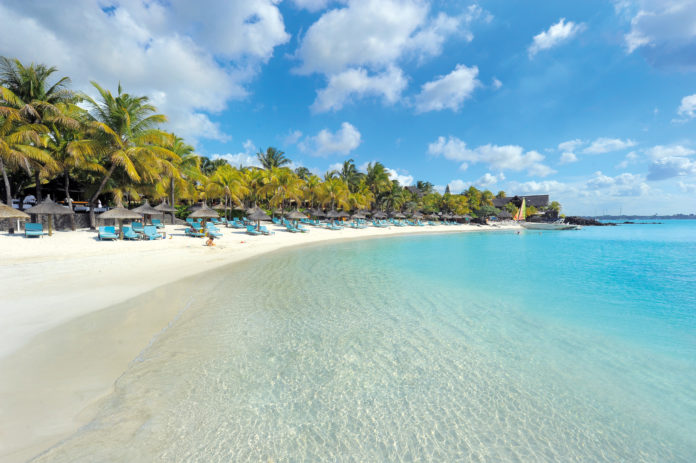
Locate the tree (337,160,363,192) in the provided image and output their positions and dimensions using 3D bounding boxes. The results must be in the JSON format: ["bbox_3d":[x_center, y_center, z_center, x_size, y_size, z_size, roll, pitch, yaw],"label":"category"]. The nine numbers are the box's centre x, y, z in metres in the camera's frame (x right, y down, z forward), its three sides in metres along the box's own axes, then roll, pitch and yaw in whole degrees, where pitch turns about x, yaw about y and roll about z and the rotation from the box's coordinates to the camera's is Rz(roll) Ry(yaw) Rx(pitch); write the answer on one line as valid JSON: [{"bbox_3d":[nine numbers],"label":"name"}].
[{"bbox_3d":[0.316,-8.323,57.000,5.600,13.600,5.600,0,3,0],"label":"tree"}]

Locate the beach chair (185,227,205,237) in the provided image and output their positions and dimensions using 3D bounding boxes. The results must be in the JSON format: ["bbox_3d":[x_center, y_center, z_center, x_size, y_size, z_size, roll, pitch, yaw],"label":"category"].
[{"bbox_3d":[-12.711,0.066,22.400,1.850,0.800,0.750,1,3,27],"label":"beach chair"}]

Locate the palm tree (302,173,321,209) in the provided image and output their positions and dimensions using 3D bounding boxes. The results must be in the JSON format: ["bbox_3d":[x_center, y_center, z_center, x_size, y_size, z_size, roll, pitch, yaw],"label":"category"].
[{"bbox_3d":[-6.921,-7.113,52.000,4.300,8.500,4.300,0,3,0],"label":"palm tree"}]

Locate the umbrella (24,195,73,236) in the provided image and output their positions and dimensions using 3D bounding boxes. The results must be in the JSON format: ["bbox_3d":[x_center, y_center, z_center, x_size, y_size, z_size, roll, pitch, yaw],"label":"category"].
[{"bbox_3d":[-21.002,-1.124,19.000,2.300,2.900,2.300,0,3,0],"label":"umbrella"}]

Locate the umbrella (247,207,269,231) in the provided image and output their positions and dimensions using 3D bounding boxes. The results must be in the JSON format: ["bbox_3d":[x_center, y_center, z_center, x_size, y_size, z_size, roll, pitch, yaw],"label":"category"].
[{"bbox_3d":[-9.640,-1.419,29.300,2.450,2.750,2.450,3,4,45],"label":"umbrella"}]

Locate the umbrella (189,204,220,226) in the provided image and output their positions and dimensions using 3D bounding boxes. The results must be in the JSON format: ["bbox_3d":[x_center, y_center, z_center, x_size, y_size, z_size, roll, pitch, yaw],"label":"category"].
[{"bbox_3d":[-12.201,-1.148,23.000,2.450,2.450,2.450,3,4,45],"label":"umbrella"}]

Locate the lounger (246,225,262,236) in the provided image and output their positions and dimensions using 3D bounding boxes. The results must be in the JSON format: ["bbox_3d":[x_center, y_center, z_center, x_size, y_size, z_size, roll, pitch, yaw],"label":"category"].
[{"bbox_3d":[-9.506,-0.102,27.500,1.900,0.920,0.750,3,4,45],"label":"lounger"}]

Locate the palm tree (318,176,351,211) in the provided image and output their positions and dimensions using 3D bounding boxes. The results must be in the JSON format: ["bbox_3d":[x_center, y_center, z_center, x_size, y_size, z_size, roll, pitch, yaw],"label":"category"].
[{"bbox_3d":[-2.346,-5.126,47.000,5.900,8.600,5.900,0,3,0],"label":"palm tree"}]

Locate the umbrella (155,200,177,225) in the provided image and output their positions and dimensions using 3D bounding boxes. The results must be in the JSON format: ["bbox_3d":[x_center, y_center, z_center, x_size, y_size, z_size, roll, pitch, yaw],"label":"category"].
[{"bbox_3d":[-19.544,-1.983,29.000,2.350,2.950,2.350,3,4,45],"label":"umbrella"}]

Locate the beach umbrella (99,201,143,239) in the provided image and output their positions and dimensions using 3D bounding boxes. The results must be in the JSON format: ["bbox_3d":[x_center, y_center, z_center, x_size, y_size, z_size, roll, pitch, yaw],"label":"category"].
[{"bbox_3d":[-16.280,-0.825,19.400,2.500,2.800,2.500,3,4,45],"label":"beach umbrella"}]

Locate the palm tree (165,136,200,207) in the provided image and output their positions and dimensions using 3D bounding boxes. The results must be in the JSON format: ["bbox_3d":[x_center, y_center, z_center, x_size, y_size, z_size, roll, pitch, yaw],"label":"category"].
[{"bbox_3d":[-19.139,-6.017,31.000,5.200,9.900,5.200,0,3,0],"label":"palm tree"}]

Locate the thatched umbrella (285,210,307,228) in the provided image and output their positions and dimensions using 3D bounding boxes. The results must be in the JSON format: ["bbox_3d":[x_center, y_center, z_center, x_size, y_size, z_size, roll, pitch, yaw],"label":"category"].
[{"bbox_3d":[-6.378,-1.486,33.500,2.400,2.600,2.400,0,3,0],"label":"thatched umbrella"}]

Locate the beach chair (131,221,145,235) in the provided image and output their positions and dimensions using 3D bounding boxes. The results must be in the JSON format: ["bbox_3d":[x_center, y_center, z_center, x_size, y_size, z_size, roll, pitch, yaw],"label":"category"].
[{"bbox_3d":[-17.390,-0.306,22.400,0.750,0.950,1.750,-2,3,-42],"label":"beach chair"}]

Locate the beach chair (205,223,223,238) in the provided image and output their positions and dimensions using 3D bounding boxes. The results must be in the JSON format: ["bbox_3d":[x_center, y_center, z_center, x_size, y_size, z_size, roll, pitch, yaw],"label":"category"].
[{"bbox_3d":[-10.840,0.000,21.800,1.900,0.950,0.750,3,4,45],"label":"beach chair"}]

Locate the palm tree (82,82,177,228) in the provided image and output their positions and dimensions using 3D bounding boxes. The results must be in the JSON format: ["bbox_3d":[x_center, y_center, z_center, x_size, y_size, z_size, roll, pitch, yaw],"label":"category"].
[{"bbox_3d":[-19.137,-6.687,23.800,7.000,12.700,6.800,0,3,0],"label":"palm tree"}]

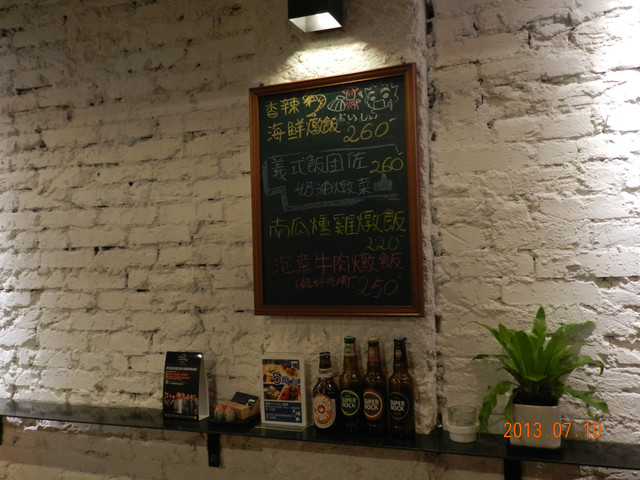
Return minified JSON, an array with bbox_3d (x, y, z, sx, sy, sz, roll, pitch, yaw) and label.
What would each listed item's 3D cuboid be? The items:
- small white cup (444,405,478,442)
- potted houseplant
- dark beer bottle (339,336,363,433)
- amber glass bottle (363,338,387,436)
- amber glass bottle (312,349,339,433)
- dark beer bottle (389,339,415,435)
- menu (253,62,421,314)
[{"bbox_3d":[0.338,0.435,1.397,0.075,0.070,0.075,-3,-3,21],"label":"small white cup"},{"bbox_3d":[0.487,0.308,1.300,0.280,0.305,0.230,-3,-3,21],"label":"potted houseplant"},{"bbox_3d":[0.077,0.365,1.487,0.060,0.232,0.060,-1,-3,0],"label":"dark beer bottle"},{"bbox_3d":[0.135,0.362,1.463,0.060,0.232,0.060,-3,-3,21],"label":"amber glass bottle"},{"bbox_3d":[0.015,0.386,1.505,0.066,0.195,0.066,-1,-3,0],"label":"amber glass bottle"},{"bbox_3d":[0.198,0.359,1.435,0.060,0.232,0.060,-3,-3,21],"label":"dark beer bottle"},{"bbox_3d":[0.034,-0.116,1.541,0.463,0.625,0.025,-3,-3,21],"label":"menu"}]

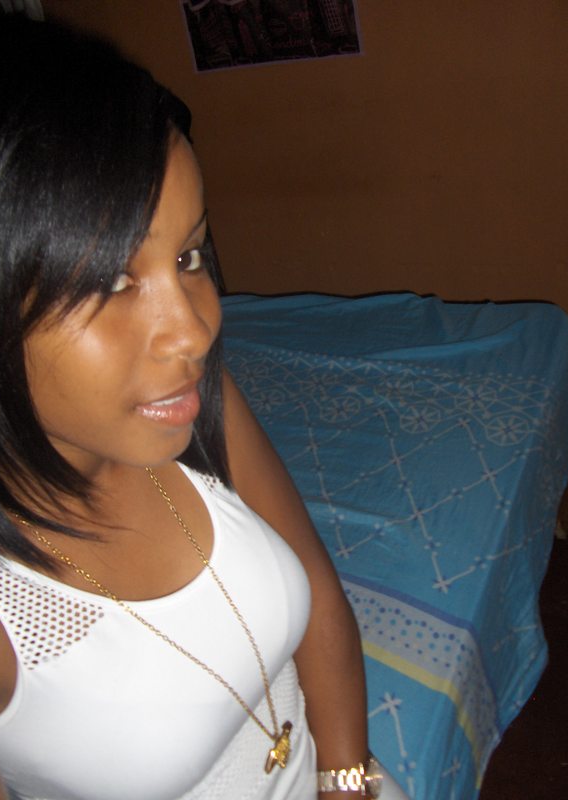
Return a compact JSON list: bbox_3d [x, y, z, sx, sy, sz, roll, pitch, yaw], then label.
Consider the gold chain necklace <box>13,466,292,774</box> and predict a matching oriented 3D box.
[{"bbox_3d":[-0.098,0.160,0.615,0.180,0.280,0.125,12,39,31],"label":"gold chain necklace"}]

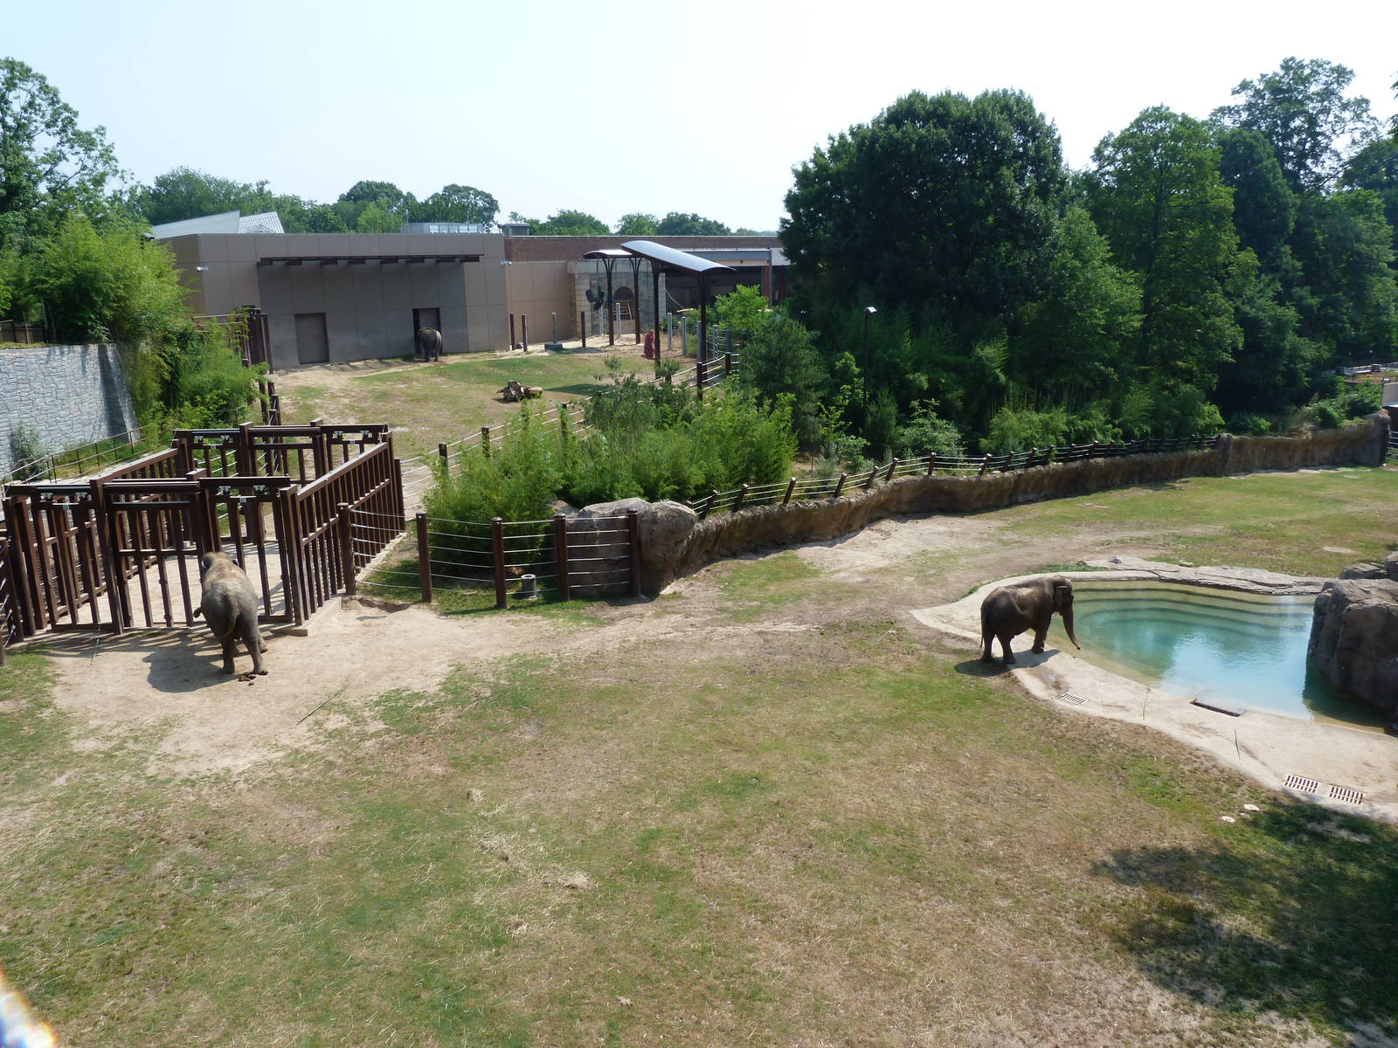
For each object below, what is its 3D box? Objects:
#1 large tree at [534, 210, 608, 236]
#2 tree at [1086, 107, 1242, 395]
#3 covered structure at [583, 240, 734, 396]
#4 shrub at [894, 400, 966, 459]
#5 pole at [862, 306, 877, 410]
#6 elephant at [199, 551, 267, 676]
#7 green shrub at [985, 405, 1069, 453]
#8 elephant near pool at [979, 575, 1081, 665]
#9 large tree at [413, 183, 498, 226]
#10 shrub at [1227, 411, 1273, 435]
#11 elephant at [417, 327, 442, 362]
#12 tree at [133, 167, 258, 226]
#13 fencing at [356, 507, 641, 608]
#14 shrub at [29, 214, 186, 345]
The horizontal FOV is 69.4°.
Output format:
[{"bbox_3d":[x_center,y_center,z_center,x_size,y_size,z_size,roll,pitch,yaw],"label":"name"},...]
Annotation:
[{"bbox_3d":[-17.790,-36.190,141.330,10.370,14.870,9.850,-2,14,-7],"label":"large tree"},{"bbox_3d":[31.218,-17.345,67.820,9.800,19.271,9.000,5,15,24],"label":"tree"},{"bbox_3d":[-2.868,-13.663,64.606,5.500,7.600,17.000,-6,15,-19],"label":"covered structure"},{"bbox_3d":[11.020,-4.350,48.530,3.330,3.010,2.830,2,14,13],"label":"shrub"},{"bbox_3d":[9.172,-8.600,54.523,0.750,6.083,0.400,5,15,23],"label":"pole"},{"bbox_3d":[-12.486,2.432,27.370,1.400,2.500,3.000,-6,15,-20],"label":"elephant"},{"bbox_3d":[16.740,-4.650,51.540,4.130,2.800,3.100,4,14,18],"label":"green shrub"},{"bbox_3d":[9.344,2.611,28.599,2.950,2.300,1.100,-7,15,-22],"label":"elephant near pool"},{"bbox_3d":[-30.730,-34.460,129.430,10.530,17.420,10.000,-4,14,-12],"label":"large tree"},{"bbox_3d":[31.930,-5.760,58.520,2.330,1.580,1.870,7,15,28],"label":"shrub"},{"bbox_3d":[-18.931,-12.766,71.623,1.400,2.400,2.900,-7,15,-23],"label":"elephant"},{"bbox_3d":[-54.780,-30.030,111.360,12.370,17.890,10.510,-7,15,-24],"label":"tree"},{"bbox_3d":[-5.926,1.037,30.117,8.400,2.650,1.000,-1,14,-1],"label":"fencing"},{"bbox_3d":[-28.998,-11.894,49.595,7.200,5.933,5.000,-9,16,-28],"label":"shrub"}]

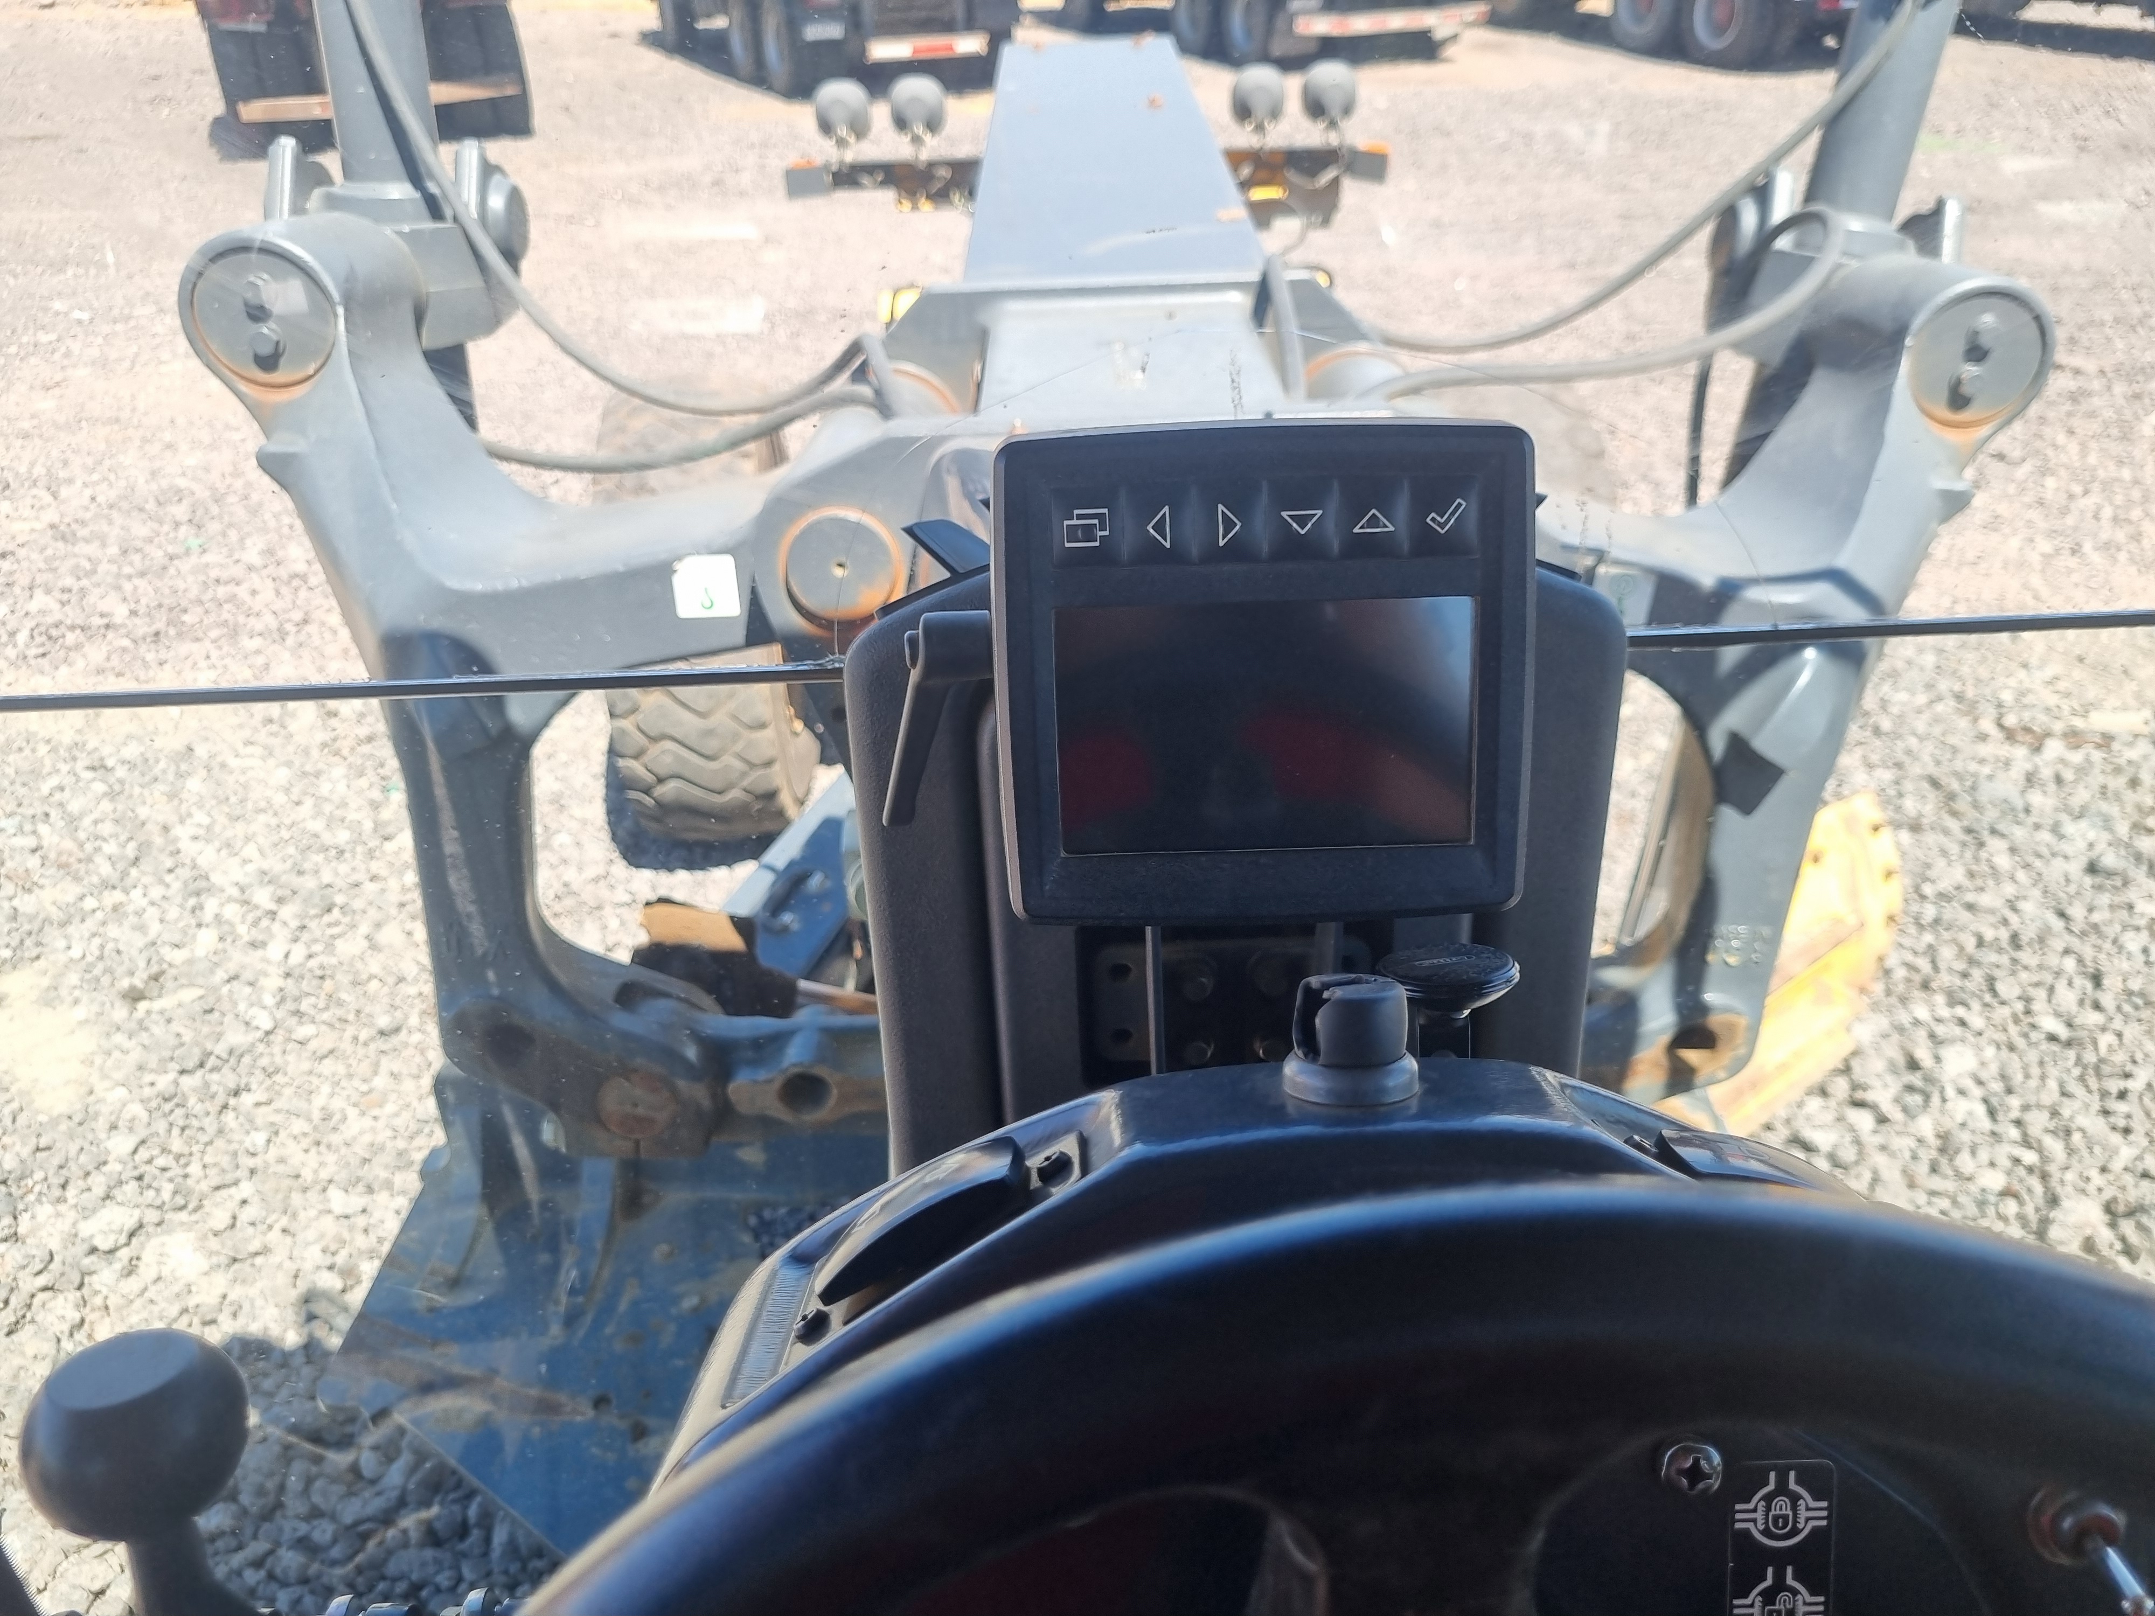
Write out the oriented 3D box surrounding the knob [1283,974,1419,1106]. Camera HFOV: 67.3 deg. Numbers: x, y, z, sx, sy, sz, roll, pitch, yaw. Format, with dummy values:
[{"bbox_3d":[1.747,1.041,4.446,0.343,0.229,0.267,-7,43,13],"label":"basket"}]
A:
[{"bbox_3d":[0.086,0.072,0.505,0.042,0.032,0.042,-2,14,0],"label":"knob"}]

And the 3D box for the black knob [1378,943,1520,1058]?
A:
[{"bbox_3d":[0.120,0.064,0.522,0.045,0.028,0.045,0,12,0],"label":"black knob"}]

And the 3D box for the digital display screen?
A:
[{"bbox_3d":[0.069,-0.029,0.593,0.153,0.092,0.014,-2,12,0],"label":"digital display screen"}]

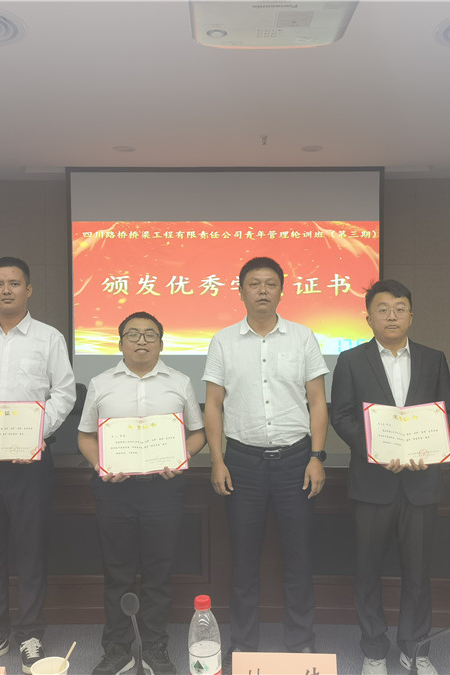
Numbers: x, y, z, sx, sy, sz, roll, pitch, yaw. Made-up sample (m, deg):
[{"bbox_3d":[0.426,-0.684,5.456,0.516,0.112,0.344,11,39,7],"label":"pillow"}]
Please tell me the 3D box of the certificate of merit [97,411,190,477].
[{"bbox_3d":[-0.338,0.441,2.887,0.357,0.250,0.030,-4,-26,-8],"label":"certificate of merit"}]

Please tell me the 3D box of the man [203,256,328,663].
[{"bbox_3d":[0.170,0.550,3.035,0.530,1.770,0.320,0,3,2],"label":"man"}]

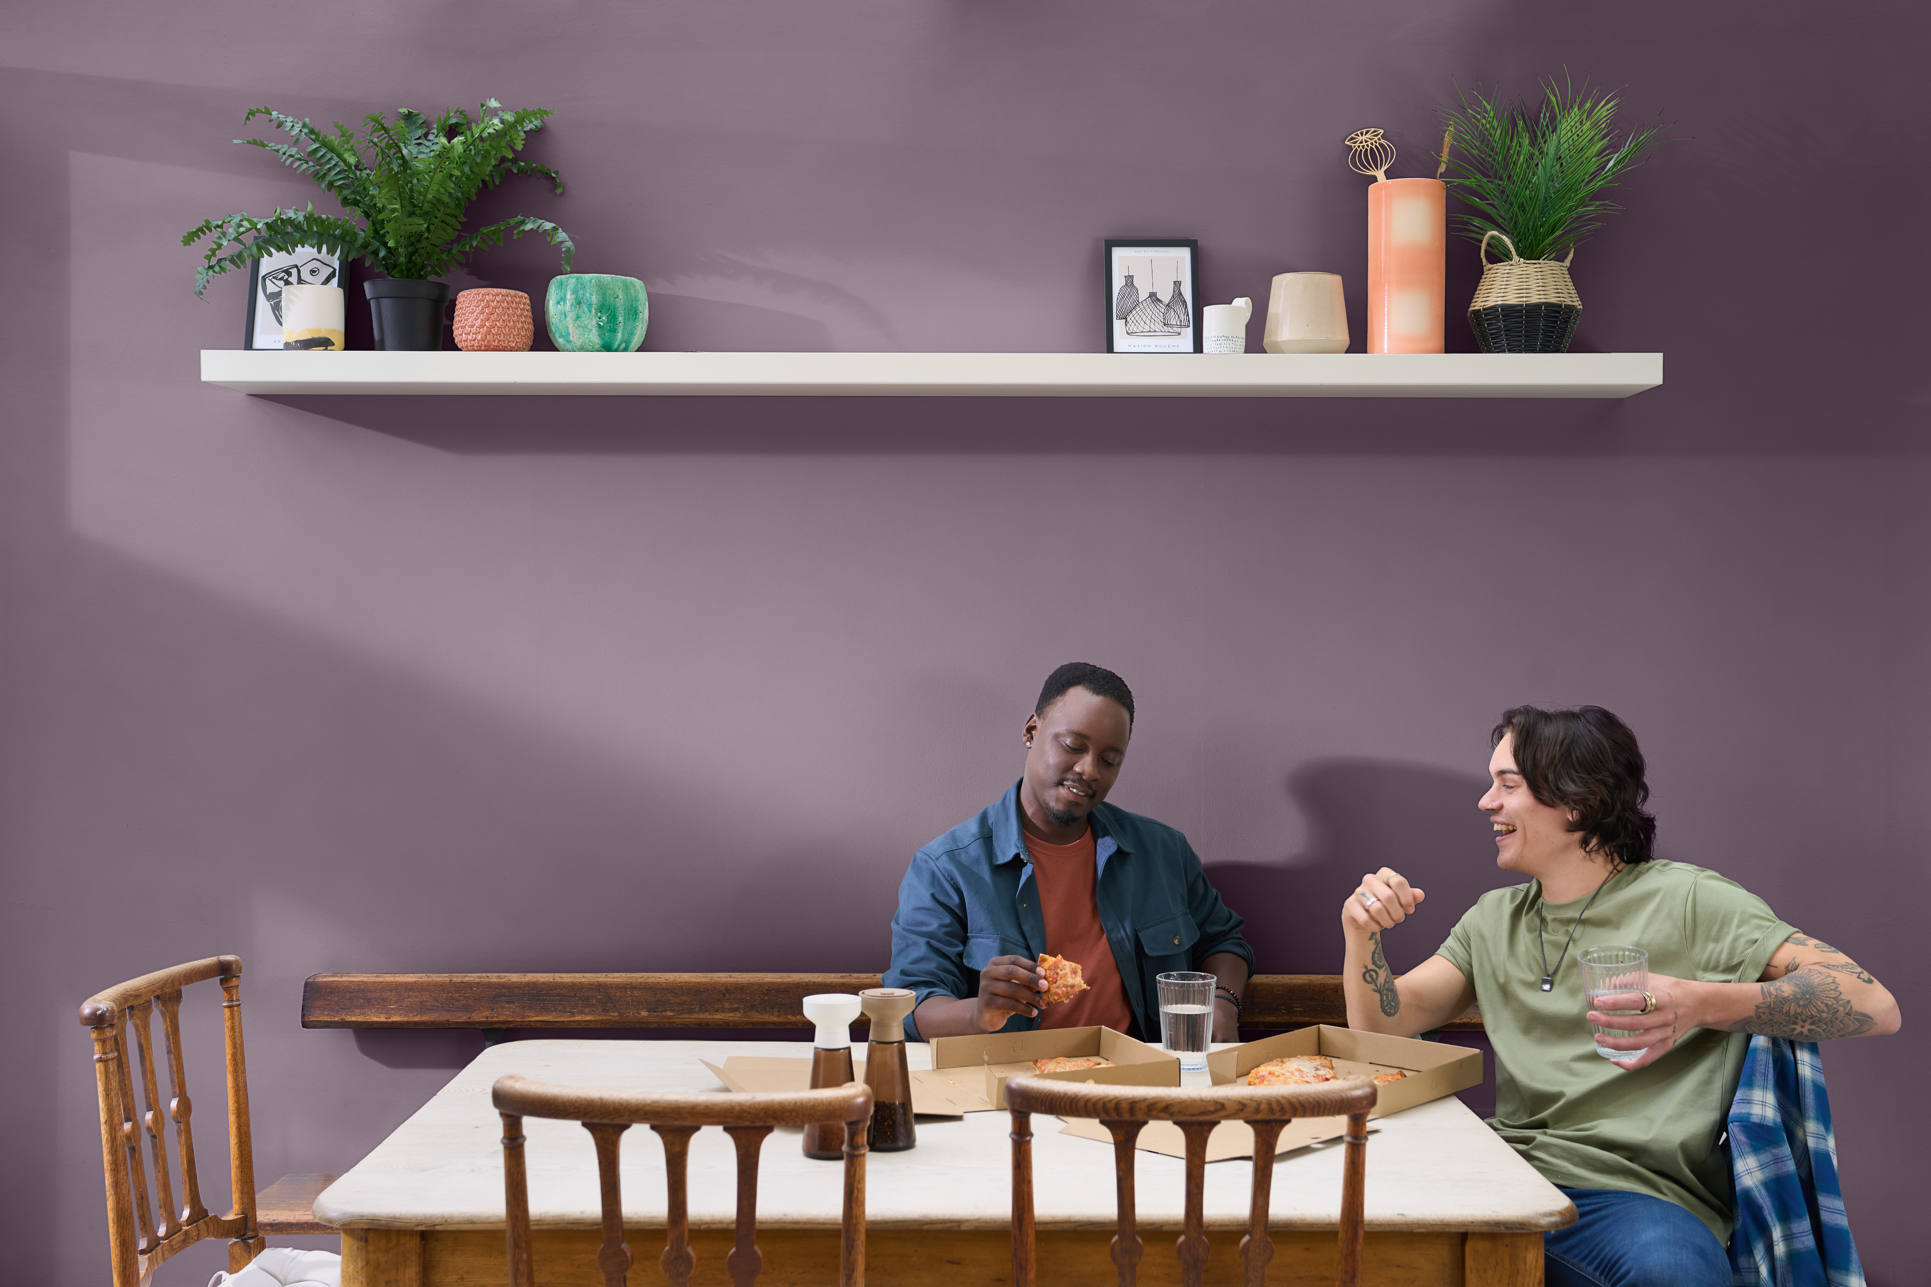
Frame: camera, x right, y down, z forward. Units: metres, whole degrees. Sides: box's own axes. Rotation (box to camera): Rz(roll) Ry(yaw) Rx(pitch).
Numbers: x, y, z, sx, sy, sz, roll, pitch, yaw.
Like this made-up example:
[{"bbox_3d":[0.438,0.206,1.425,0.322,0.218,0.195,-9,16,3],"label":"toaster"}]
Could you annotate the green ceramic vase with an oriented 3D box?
[{"bbox_3d":[-0.598,-0.525,3.400,0.168,0.128,0.168,0,0,0],"label":"green ceramic vase"}]

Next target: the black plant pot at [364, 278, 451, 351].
[{"bbox_3d":[-0.907,-0.520,3.400,0.141,0.119,0.141,0,0,0],"label":"black plant pot"}]

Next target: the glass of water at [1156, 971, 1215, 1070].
[{"bbox_3d":[0.312,0.529,2.940,0.084,0.122,0.084,0,0,0],"label":"glass of water"}]

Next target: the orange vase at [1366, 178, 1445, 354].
[{"bbox_3d":[0.718,-0.599,3.400,0.126,0.285,0.126,0,0,0],"label":"orange vase"}]

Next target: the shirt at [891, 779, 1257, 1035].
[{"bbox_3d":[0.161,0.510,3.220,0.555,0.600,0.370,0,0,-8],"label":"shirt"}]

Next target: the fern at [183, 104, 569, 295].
[{"bbox_3d":[-0.940,-0.695,3.345,0.630,0.365,0.420,0,0,0],"label":"fern"}]

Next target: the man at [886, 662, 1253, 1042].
[{"bbox_3d":[0.153,0.680,3.070,0.560,1.300,0.740,0,0,-6],"label":"man"}]

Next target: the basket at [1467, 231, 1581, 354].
[{"bbox_3d":[0.914,-0.567,3.420,0.187,0.206,0.185,0,0,0],"label":"basket"}]

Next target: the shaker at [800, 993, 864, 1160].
[{"bbox_3d":[-0.150,0.488,2.353,0.067,0.172,0.067,0,0,0],"label":"shaker"}]

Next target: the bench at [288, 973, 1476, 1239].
[{"bbox_3d":[-0.007,0.930,3.300,2.200,0.790,0.380,0,0,0],"label":"bench"}]

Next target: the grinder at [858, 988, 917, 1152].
[{"bbox_3d":[-0.089,0.487,2.389,0.066,0.173,0.066,0,0,0],"label":"grinder"}]

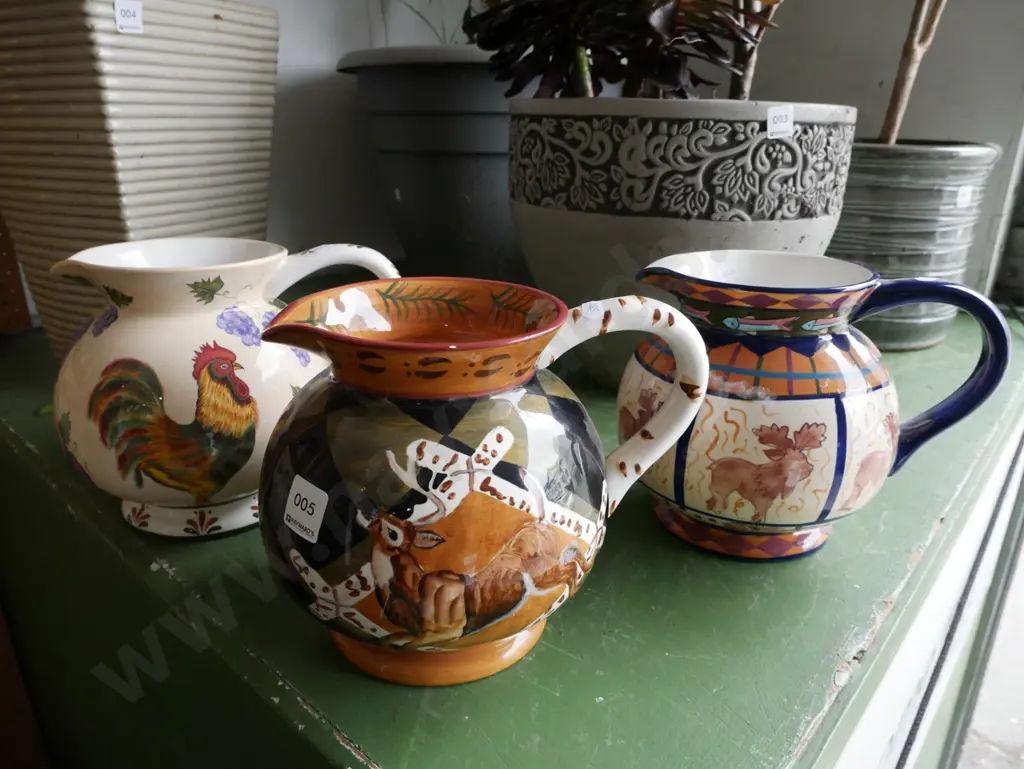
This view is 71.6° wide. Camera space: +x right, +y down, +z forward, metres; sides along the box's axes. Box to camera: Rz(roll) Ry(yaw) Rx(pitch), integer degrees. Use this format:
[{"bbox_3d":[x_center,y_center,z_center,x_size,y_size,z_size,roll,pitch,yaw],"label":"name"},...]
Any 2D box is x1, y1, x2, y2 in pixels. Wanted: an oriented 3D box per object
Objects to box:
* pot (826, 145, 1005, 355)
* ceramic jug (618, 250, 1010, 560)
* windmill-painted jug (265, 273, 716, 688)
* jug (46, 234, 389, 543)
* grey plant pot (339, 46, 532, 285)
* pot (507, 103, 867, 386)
[{"bbox_3d":[0.512,-0.212,1.028,0.304,0.262,0.304,1,21,0],"label":"pot"},{"bbox_3d":[0.205,0.011,0.521,0.247,0.201,0.197,10,23,22],"label":"ceramic jug"},{"bbox_3d":[-0.013,0.043,0.410,0.253,0.194,0.195,-2,21,-7],"label":"windmill-painted jug"},{"bbox_3d":[-0.208,-0.011,0.556,0.249,0.203,0.202,-1,21,-6],"label":"jug"},{"bbox_3d":[-0.097,-0.371,1.249,0.384,0.381,0.384,1,21,0],"label":"grey plant pot"},{"bbox_3d":[0.173,-0.161,0.809,0.355,0.295,0.355,0,21,0],"label":"pot"}]

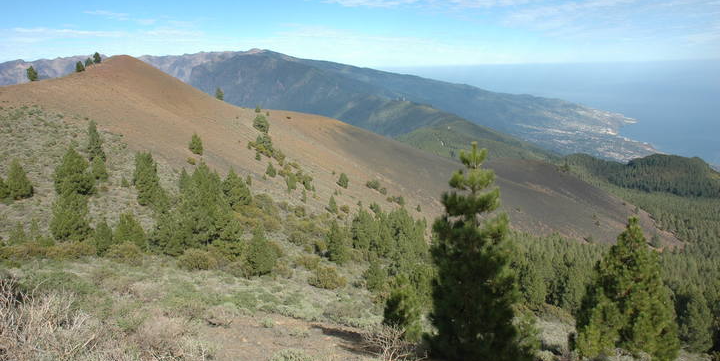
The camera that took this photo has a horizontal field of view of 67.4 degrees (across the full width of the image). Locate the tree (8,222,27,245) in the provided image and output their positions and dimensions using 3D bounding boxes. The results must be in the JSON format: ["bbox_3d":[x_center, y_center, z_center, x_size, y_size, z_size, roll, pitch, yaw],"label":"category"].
[{"bbox_3d":[-31.102,4.813,49.000,1.635,2.114,1.635,-10,16,-33],"label":"tree"}]

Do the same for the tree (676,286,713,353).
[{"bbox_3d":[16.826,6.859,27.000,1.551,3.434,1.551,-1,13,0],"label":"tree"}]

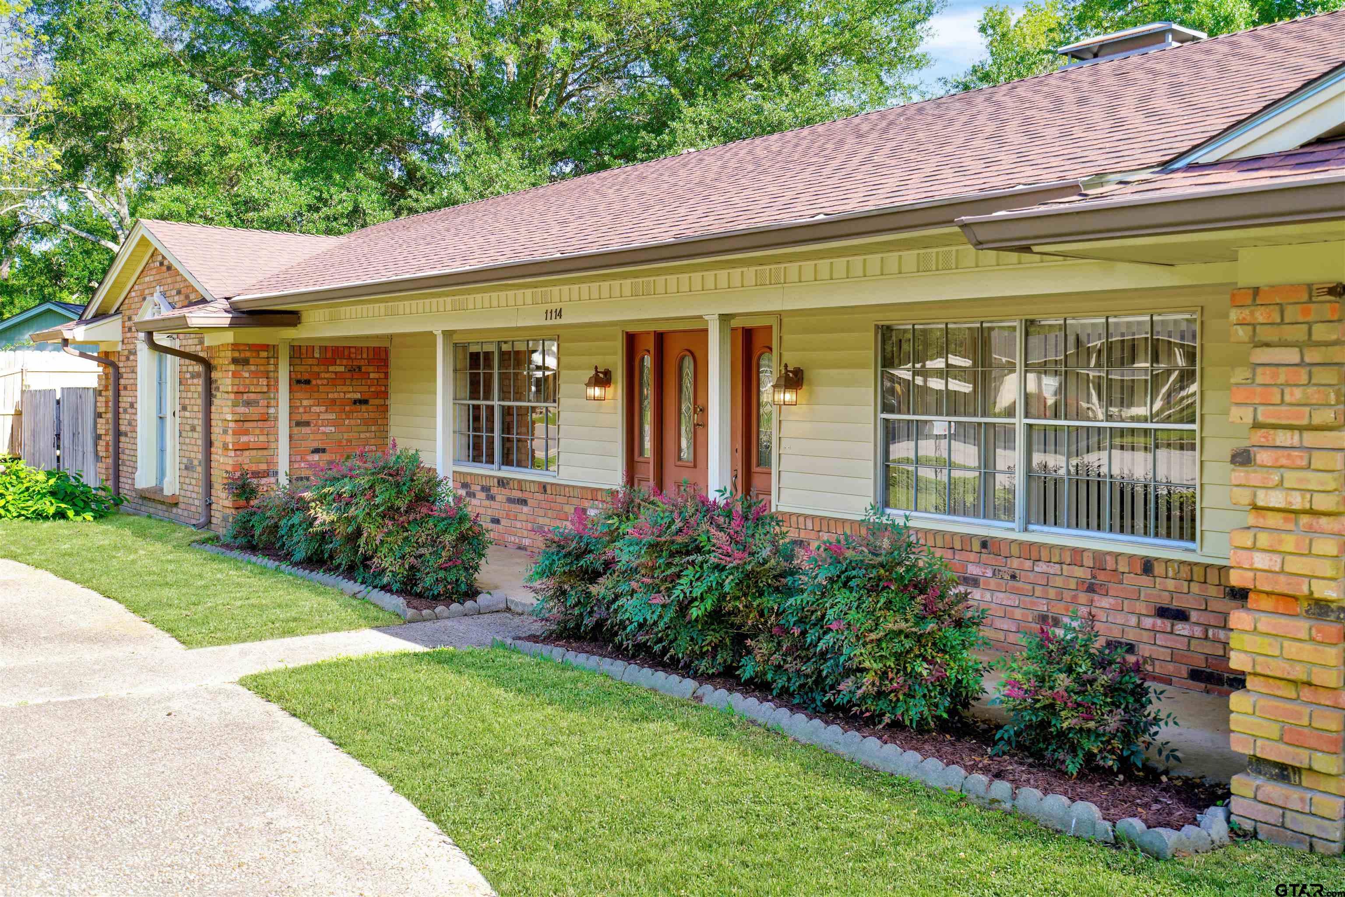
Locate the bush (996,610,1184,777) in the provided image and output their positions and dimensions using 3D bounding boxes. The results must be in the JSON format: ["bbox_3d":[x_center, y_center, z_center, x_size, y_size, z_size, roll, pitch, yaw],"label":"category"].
[{"bbox_3d":[1.851,1.084,5.515,0.790,0.695,0.770,-2,4,-39],"label":"bush"}]

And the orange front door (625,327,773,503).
[{"bbox_3d":[0.229,0.057,10.277,0.140,2.090,1.890,-2,4,-39],"label":"orange front door"}]

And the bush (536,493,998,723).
[{"bbox_3d":[0.343,0.820,7.407,0.980,1.030,3.670,-2,4,-39],"label":"bush"}]

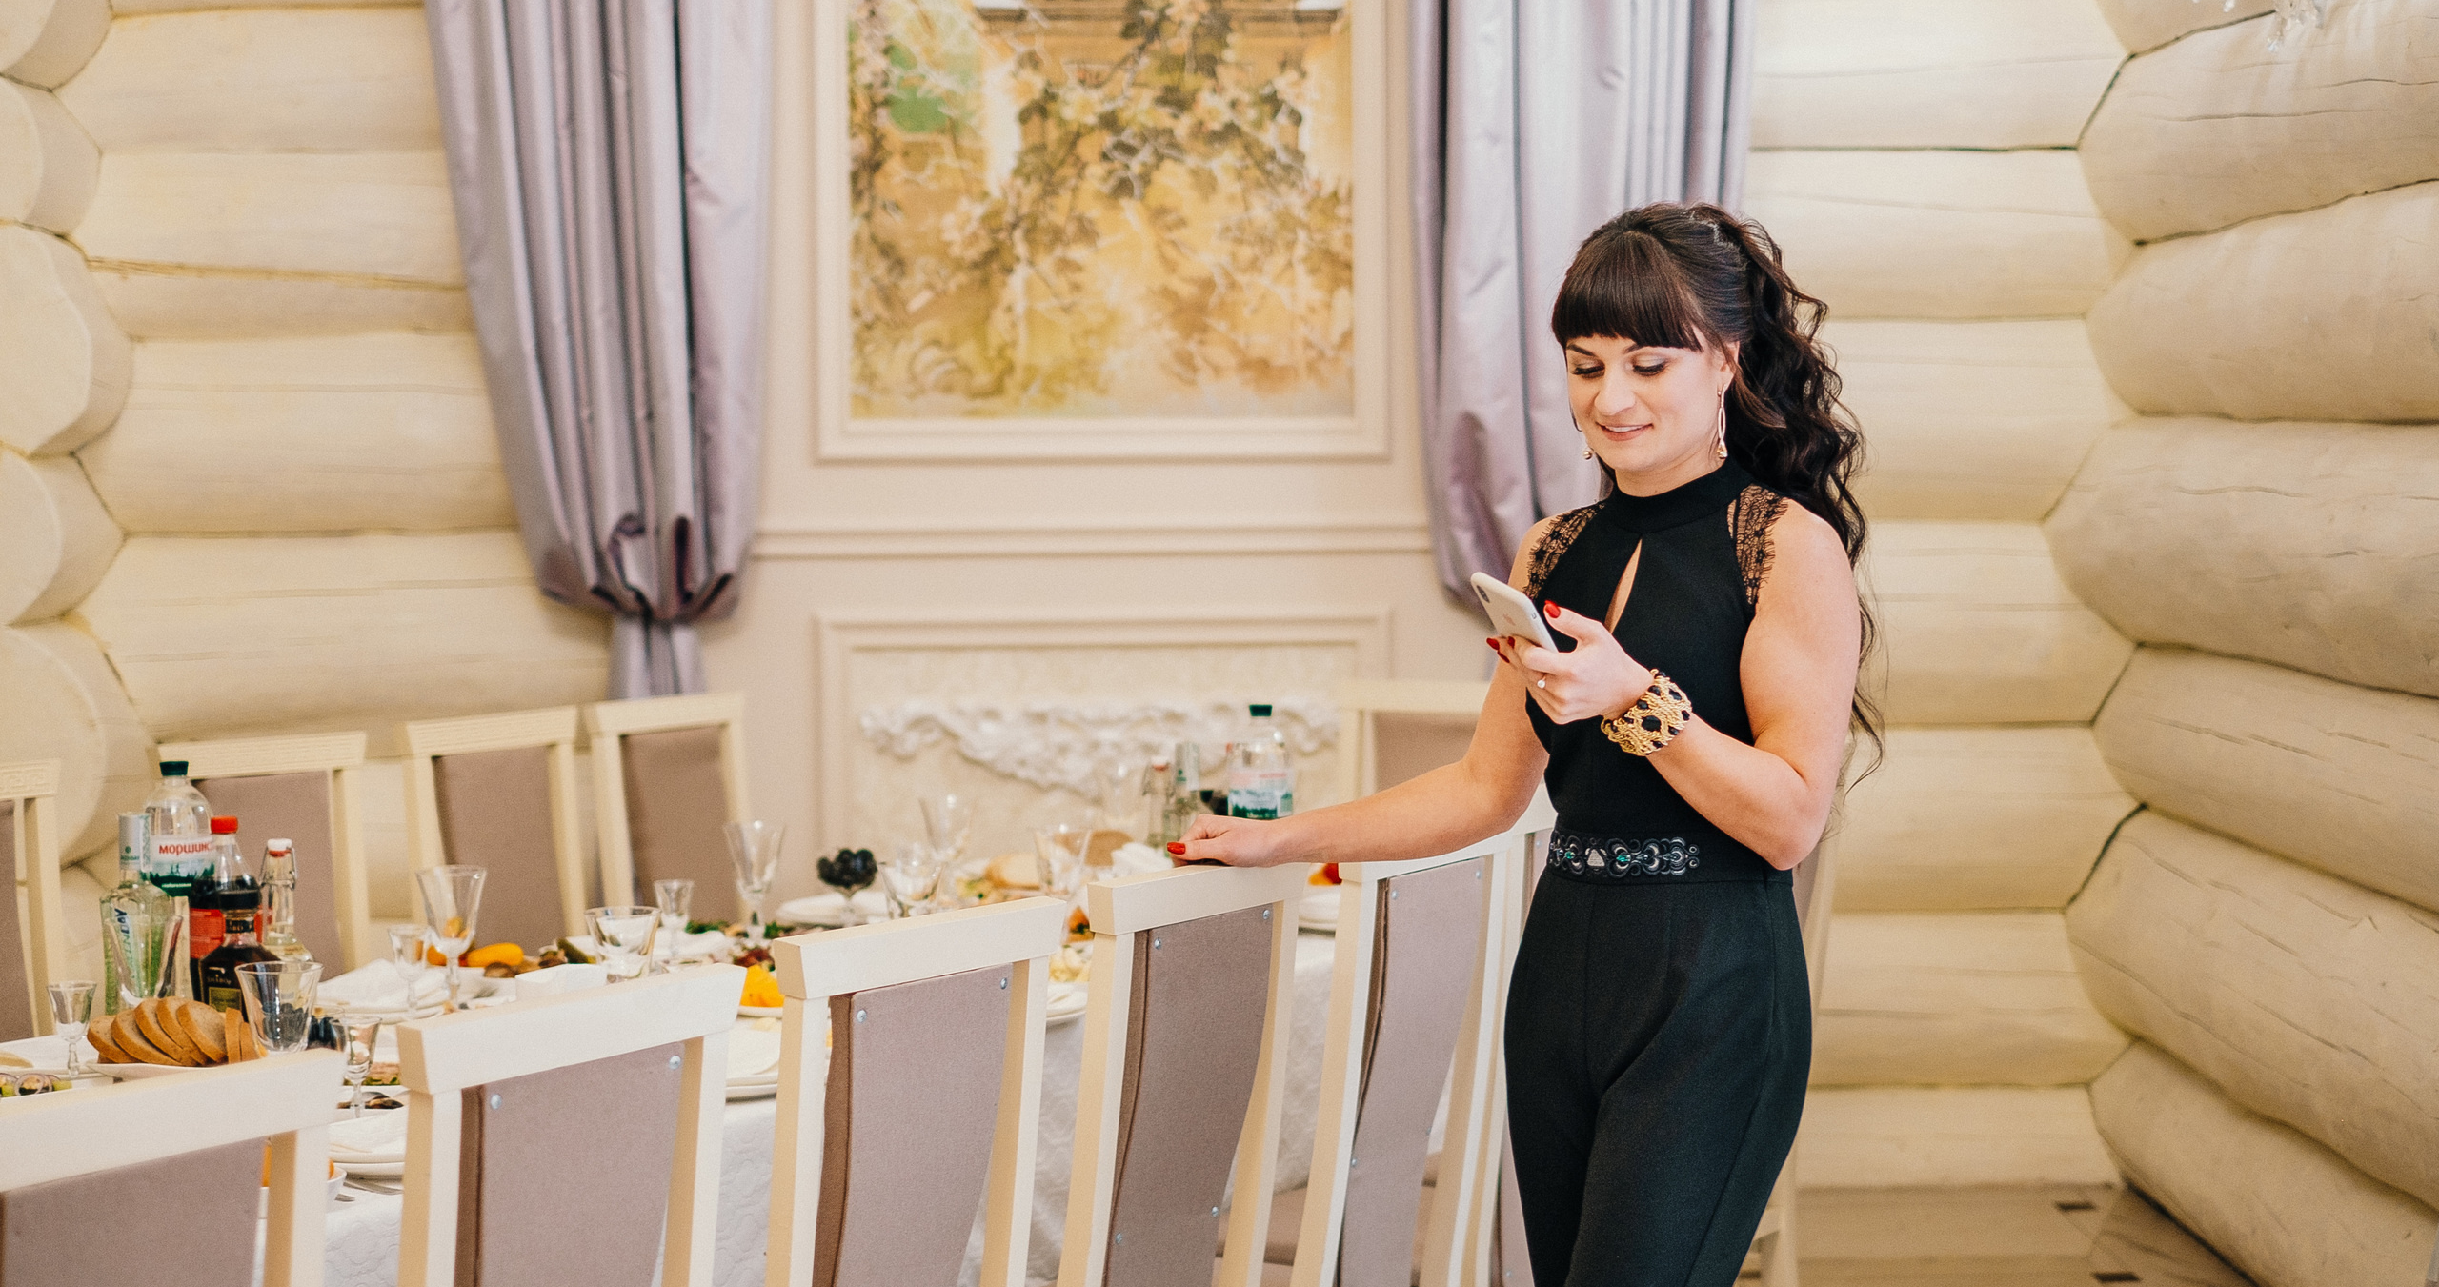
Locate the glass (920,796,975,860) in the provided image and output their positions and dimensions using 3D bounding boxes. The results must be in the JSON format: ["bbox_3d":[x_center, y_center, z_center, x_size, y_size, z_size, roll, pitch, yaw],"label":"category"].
[{"bbox_3d":[-0.393,0.311,5.205,0.084,0.175,0.084,0,3,0],"label":"glass"}]

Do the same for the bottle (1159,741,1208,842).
[{"bbox_3d":[-0.042,0.275,4.807,0.070,0.280,0.070,0,3,6],"label":"bottle"}]

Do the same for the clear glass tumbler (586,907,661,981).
[{"bbox_3d":[-0.747,0.387,4.505,0.095,0.100,0.095,0,3,0],"label":"clear glass tumbler"}]

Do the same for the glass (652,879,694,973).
[{"bbox_3d":[-0.714,0.370,4.702,0.052,0.110,0.052,0,3,0],"label":"glass"}]

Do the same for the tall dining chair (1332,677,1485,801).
[{"bbox_3d":[0.323,0.581,6.420,0.420,1.000,0.520,1,3,20],"label":"tall dining chair"}]

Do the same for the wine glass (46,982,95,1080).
[{"bbox_3d":[-1.232,0.422,3.857,0.052,0.110,0.052,0,3,0],"label":"wine glass"}]

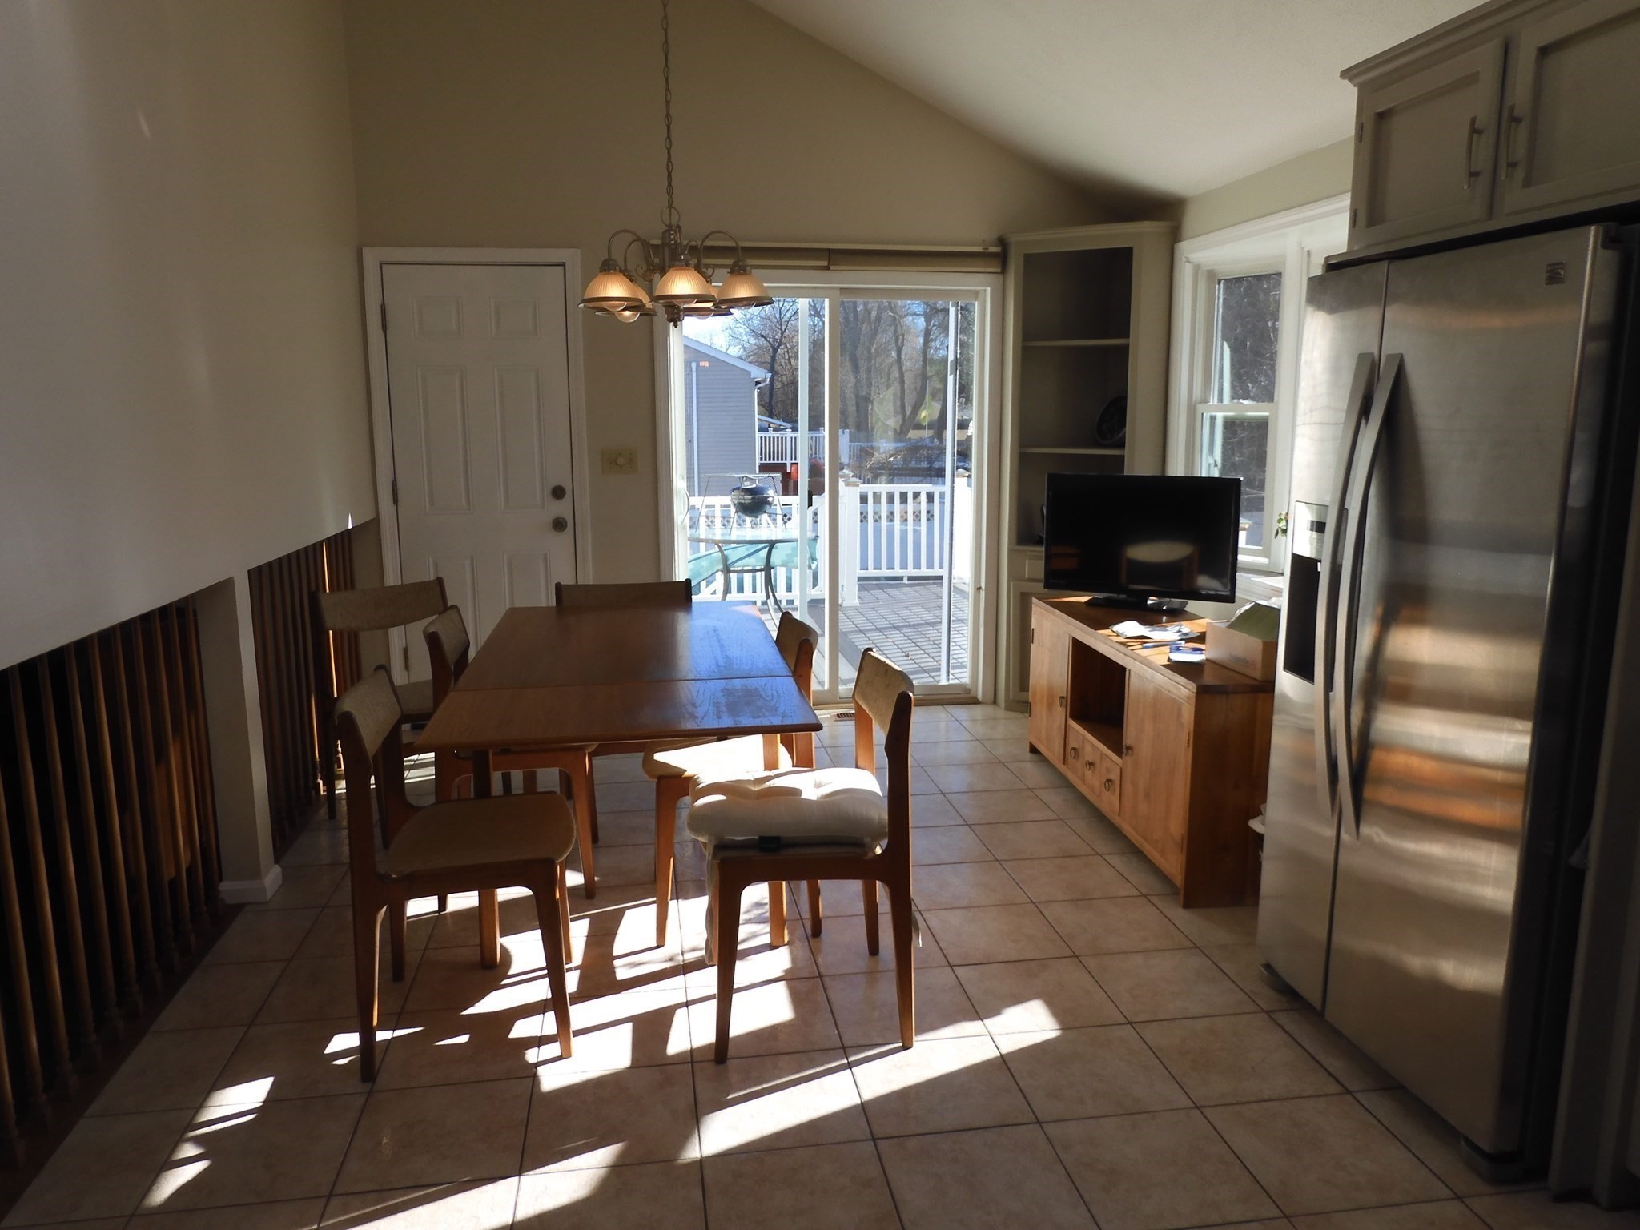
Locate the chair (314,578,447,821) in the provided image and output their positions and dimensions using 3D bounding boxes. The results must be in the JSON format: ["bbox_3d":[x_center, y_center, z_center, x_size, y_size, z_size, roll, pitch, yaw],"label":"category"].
[{"bbox_3d":[-1.434,0.316,4.039,0.505,0.831,0.485,9,14,42],"label":"chair"}]

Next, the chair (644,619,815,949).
[{"bbox_3d":[-0.256,0.448,3.287,0.505,0.831,0.485,-1,10,-7],"label":"chair"}]

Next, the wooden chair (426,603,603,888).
[{"bbox_3d":[-0.916,0.406,3.474,0.480,0.810,0.485,-2,10,-11],"label":"wooden chair"}]

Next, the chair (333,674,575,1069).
[{"bbox_3d":[-0.832,0.560,2.677,0.505,0.831,0.485,-2,10,-12],"label":"chair"}]

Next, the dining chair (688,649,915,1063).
[{"bbox_3d":[-0.045,0.547,2.736,0.505,0.831,0.485,-1,10,-7],"label":"dining chair"}]

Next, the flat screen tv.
[{"bbox_3d":[1.235,-0.280,4.413,0.742,0.514,0.190,6,12,29],"label":"flat screen tv"}]

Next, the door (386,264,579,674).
[{"bbox_3d":[-1.498,-0.519,5.136,0.771,2.032,0.060,-2,10,-9],"label":"door"}]

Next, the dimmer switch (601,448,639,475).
[{"bbox_3d":[-0.911,-0.697,5.168,0.162,0.114,0.020,-2,10,-9],"label":"dimmer switch"}]

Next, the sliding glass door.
[{"bbox_3d":[0.061,-0.547,5.415,1.477,2.015,0.110,-2,10,-9],"label":"sliding glass door"}]

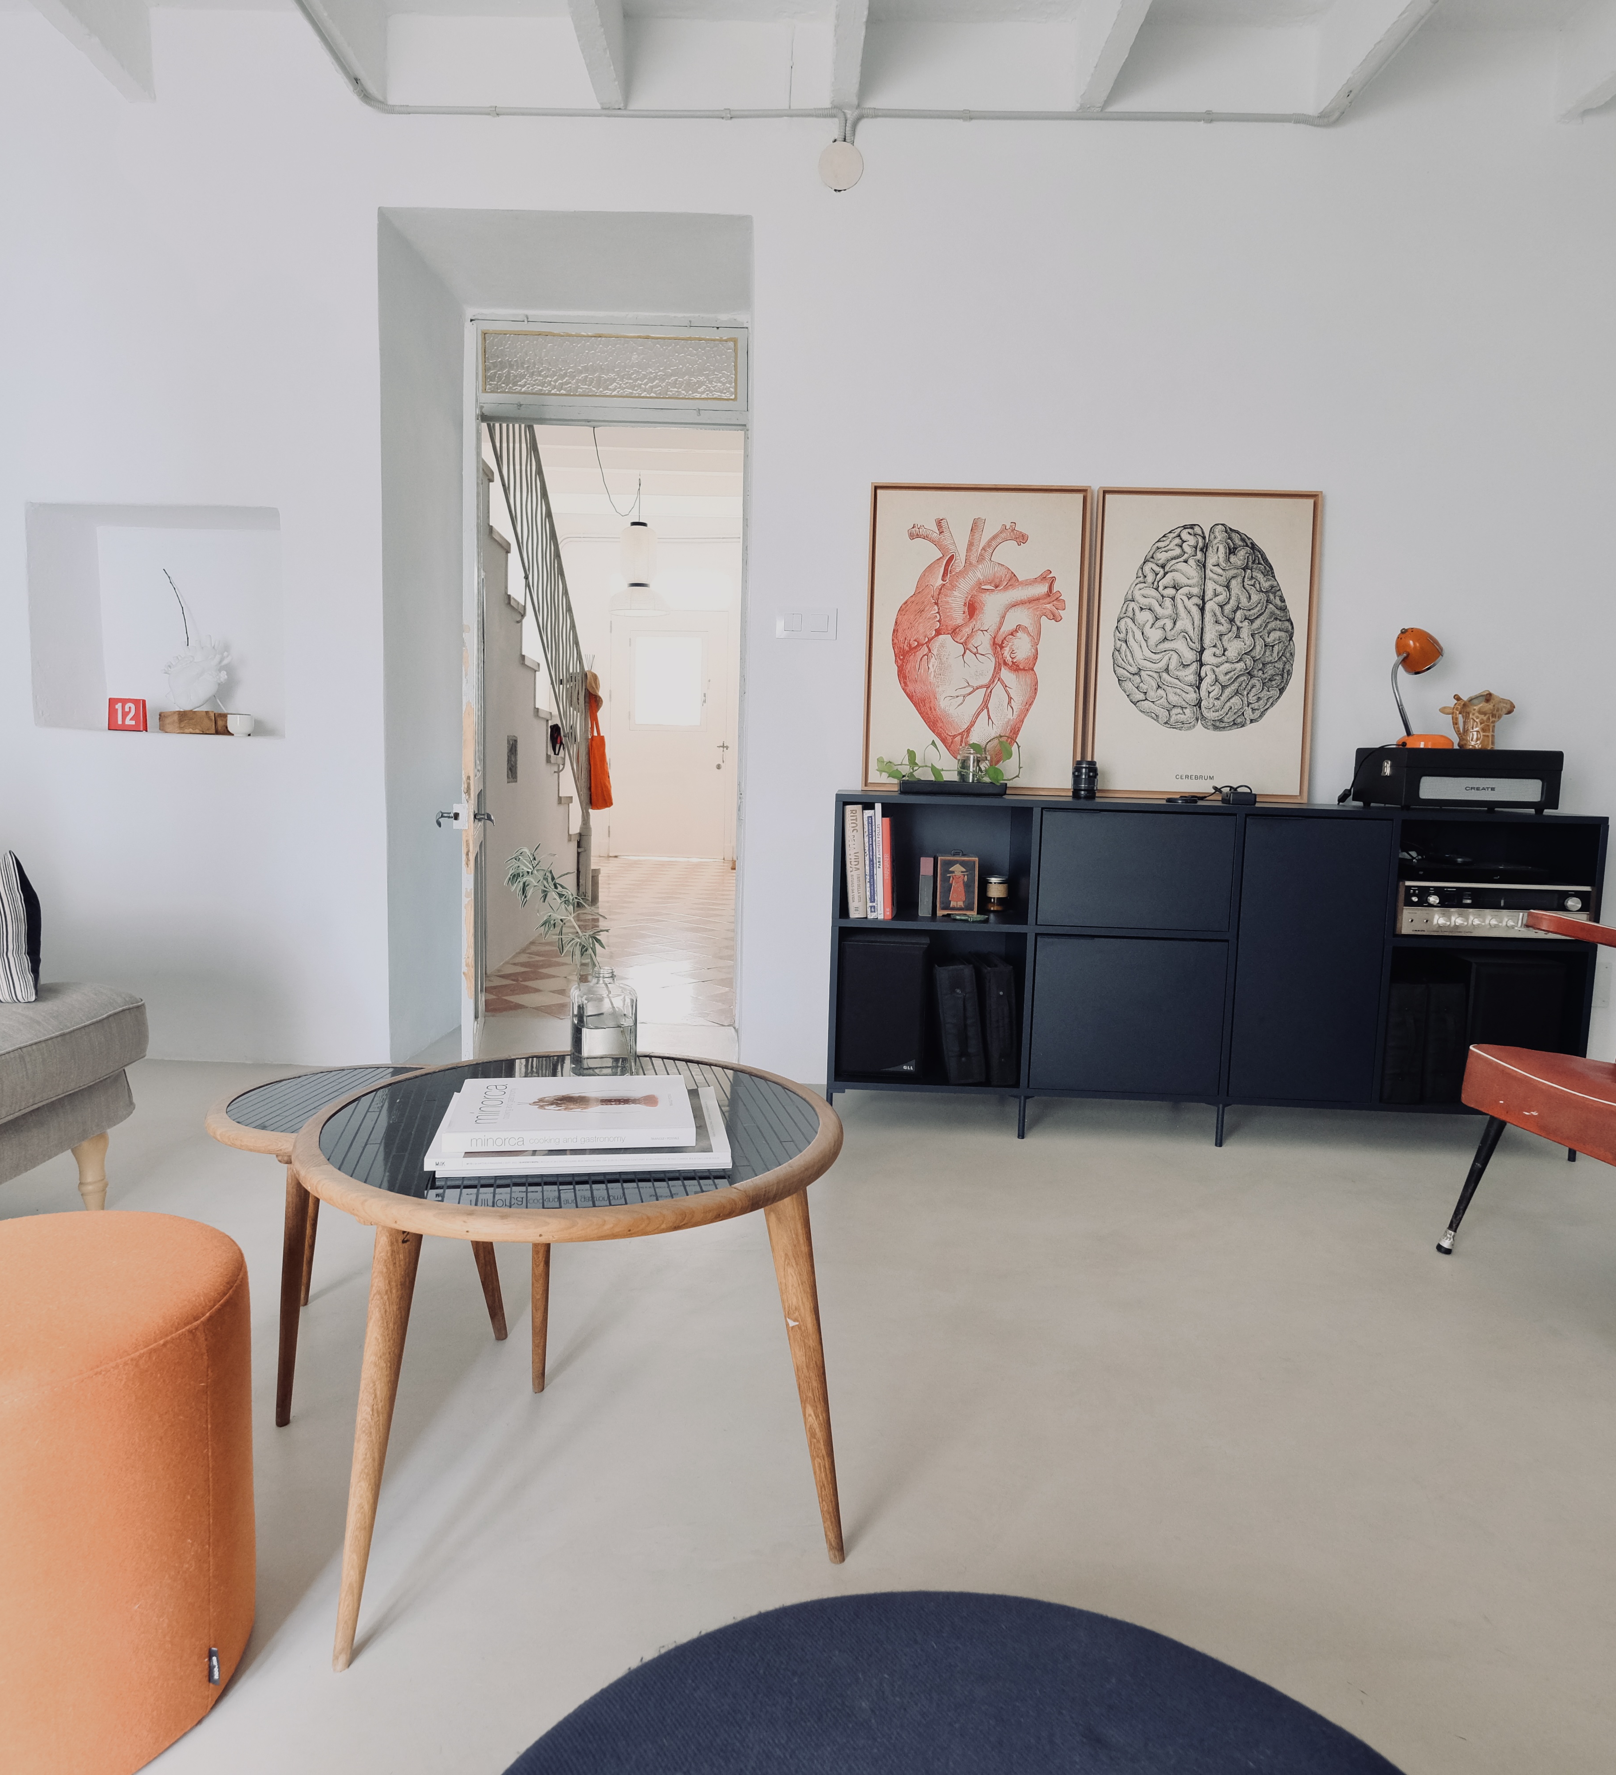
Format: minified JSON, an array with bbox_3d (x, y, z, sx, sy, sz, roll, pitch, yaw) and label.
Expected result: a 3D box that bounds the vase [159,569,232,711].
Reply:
[{"bbox_3d":[-1.731,-0.678,3.114,0.176,0.383,0.138,2,6,1],"label":"vase"}]

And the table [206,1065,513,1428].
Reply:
[{"bbox_3d":[-0.674,0.512,1.677,0.398,0.405,0.398,2,6,2],"label":"table"}]

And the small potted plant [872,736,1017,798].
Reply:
[{"bbox_3d":[0.358,-0.318,2.898,0.368,0.155,0.153,2,6,2],"label":"small potted plant"}]

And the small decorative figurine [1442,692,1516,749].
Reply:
[{"bbox_3d":[1.577,-0.393,2.624,0.172,0.144,0.090,3,6,13],"label":"small decorative figurine"}]

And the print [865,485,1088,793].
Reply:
[{"bbox_3d":[0.466,-0.676,3.078,0.596,0.845,0.032,2,6,2],"label":"print"}]

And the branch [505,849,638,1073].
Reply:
[{"bbox_3d":[-0.303,0.088,1.412,0.165,0.275,0.103,2,6,1],"label":"branch"}]

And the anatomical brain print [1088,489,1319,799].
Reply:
[{"bbox_3d":[1.010,-0.616,2.845,0.565,0.793,0.030,2,2,1],"label":"anatomical brain print"}]

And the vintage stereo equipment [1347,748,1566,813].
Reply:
[{"bbox_3d":[1.534,-0.253,2.636,0.356,0.142,0.245,2,6,1],"label":"vintage stereo equipment"}]

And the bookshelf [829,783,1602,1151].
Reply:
[{"bbox_3d":[0.994,0.206,2.939,1.850,0.849,0.414,2,6,2],"label":"bookshelf"}]

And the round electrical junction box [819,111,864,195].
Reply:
[{"bbox_3d":[0.083,-1.825,2.757,0.109,0.189,0.069,2,6,1],"label":"round electrical junction box"}]

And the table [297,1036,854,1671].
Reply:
[{"bbox_3d":[-0.252,0.485,1.235,0.578,0.483,0.578,2,6,1],"label":"table"}]

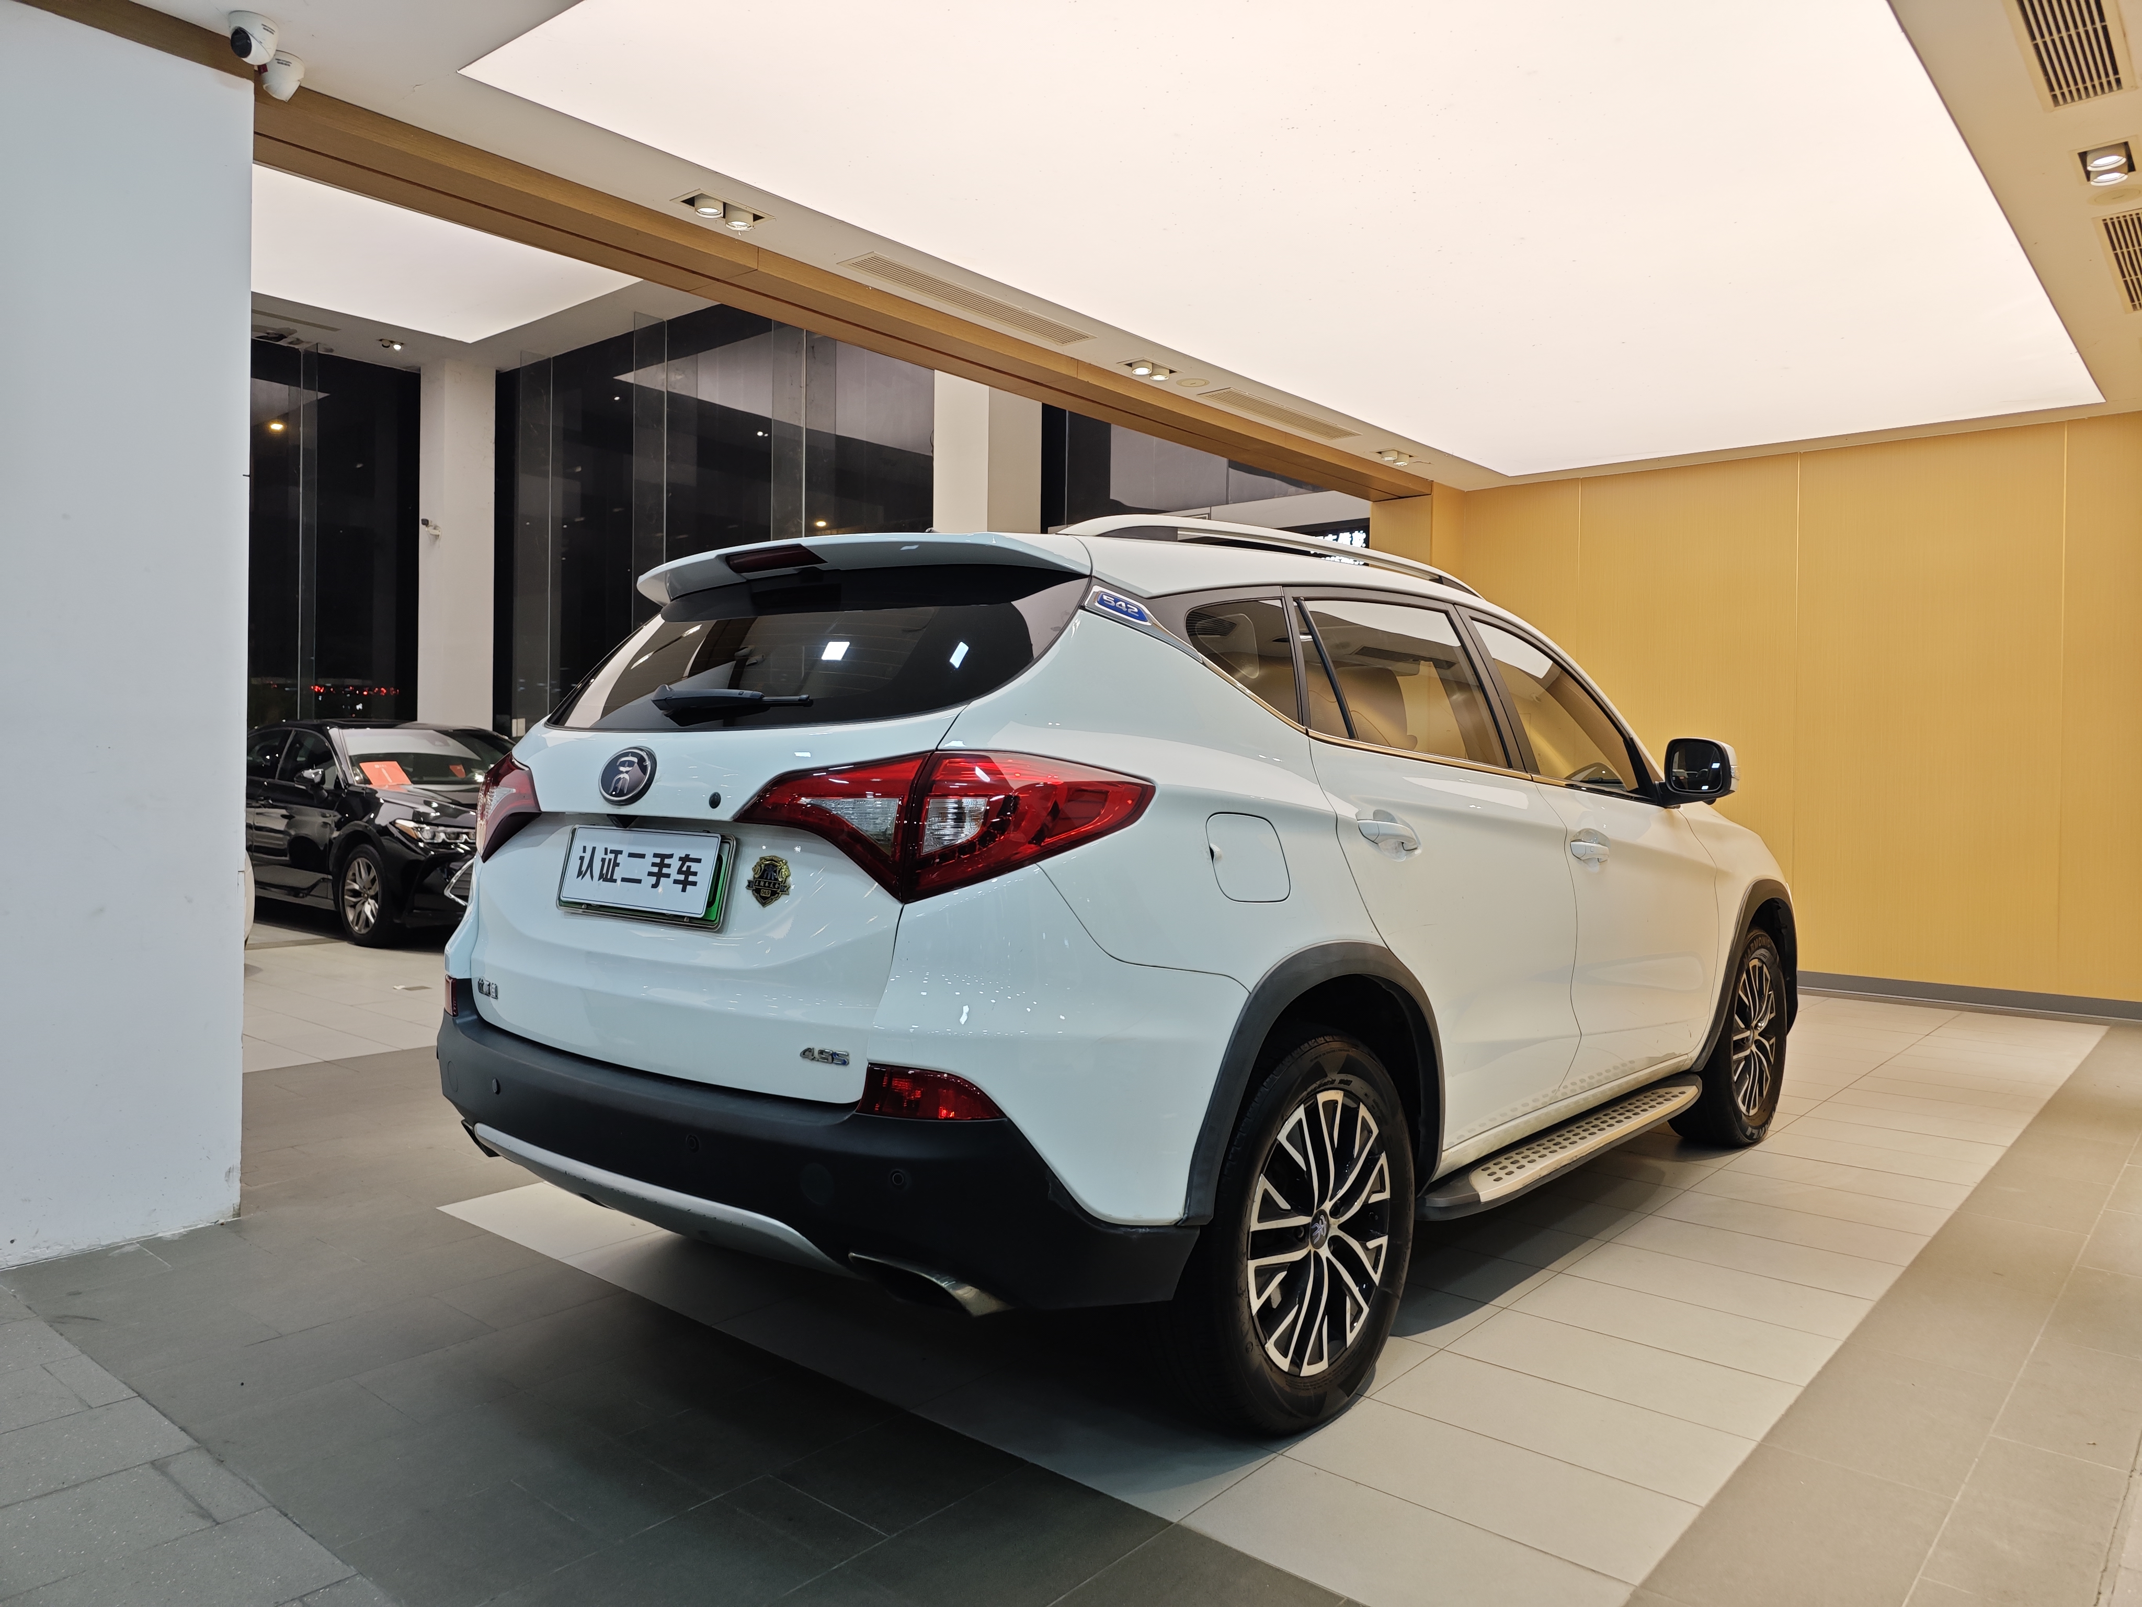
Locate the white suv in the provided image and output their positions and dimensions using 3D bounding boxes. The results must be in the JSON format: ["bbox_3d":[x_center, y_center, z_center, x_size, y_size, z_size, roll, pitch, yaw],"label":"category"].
[{"bbox_3d":[0.674,0.238,4.148,1.870,1.690,4.580,1,1,41],"label":"white suv"}]

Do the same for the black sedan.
[{"bbox_3d":[-4.927,0.124,10.435,4.930,1.450,1.850,1,1,40],"label":"black sedan"}]

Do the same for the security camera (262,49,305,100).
[{"bbox_3d":[-2.062,-1.885,3.720,0.112,0.098,0.114,1,1,41],"label":"security camera"}]

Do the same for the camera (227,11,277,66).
[{"bbox_3d":[-2.012,-1.872,3.500,0.112,0.098,0.114,1,1,22],"label":"camera"}]

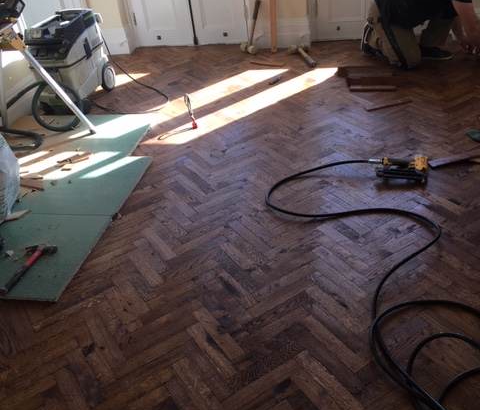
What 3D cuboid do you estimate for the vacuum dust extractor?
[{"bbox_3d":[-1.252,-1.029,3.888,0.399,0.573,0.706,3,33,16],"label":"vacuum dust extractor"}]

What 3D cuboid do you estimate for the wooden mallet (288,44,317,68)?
[{"bbox_3d":[0.518,-1.180,4.235,0.138,0.072,0.475,-11,34,-6],"label":"wooden mallet"}]

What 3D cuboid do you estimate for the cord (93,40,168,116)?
[{"bbox_3d":[-0.797,-0.958,3.869,0.645,0.368,0.655,3,33,16],"label":"cord"}]

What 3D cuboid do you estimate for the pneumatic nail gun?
[{"bbox_3d":[0.751,-0.166,2.545,0.276,0.070,0.200,3,33,16],"label":"pneumatic nail gun"}]

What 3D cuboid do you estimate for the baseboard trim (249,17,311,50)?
[{"bbox_3d":[0.324,-1.452,4.526,0.522,0.256,0.036,3,33,16],"label":"baseboard trim"}]

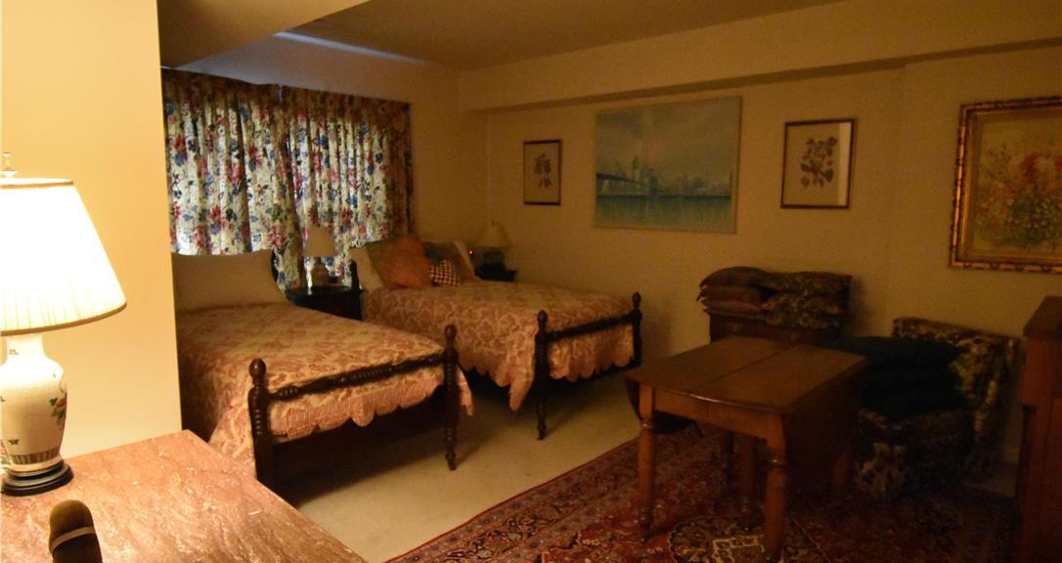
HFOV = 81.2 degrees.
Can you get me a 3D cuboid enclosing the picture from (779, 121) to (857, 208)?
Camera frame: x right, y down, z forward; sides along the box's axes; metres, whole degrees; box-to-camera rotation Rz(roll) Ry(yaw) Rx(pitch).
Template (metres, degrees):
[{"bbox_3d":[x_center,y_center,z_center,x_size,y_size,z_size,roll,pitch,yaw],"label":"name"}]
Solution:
[{"bbox_3d":[1.855,-0.761,4.032,0.433,0.563,0.025,7,10,41],"label":"picture"}]

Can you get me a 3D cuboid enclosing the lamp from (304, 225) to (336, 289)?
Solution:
[{"bbox_3d":[-1.522,-0.174,4.450,0.248,0.465,0.248,7,10,41],"label":"lamp"}]

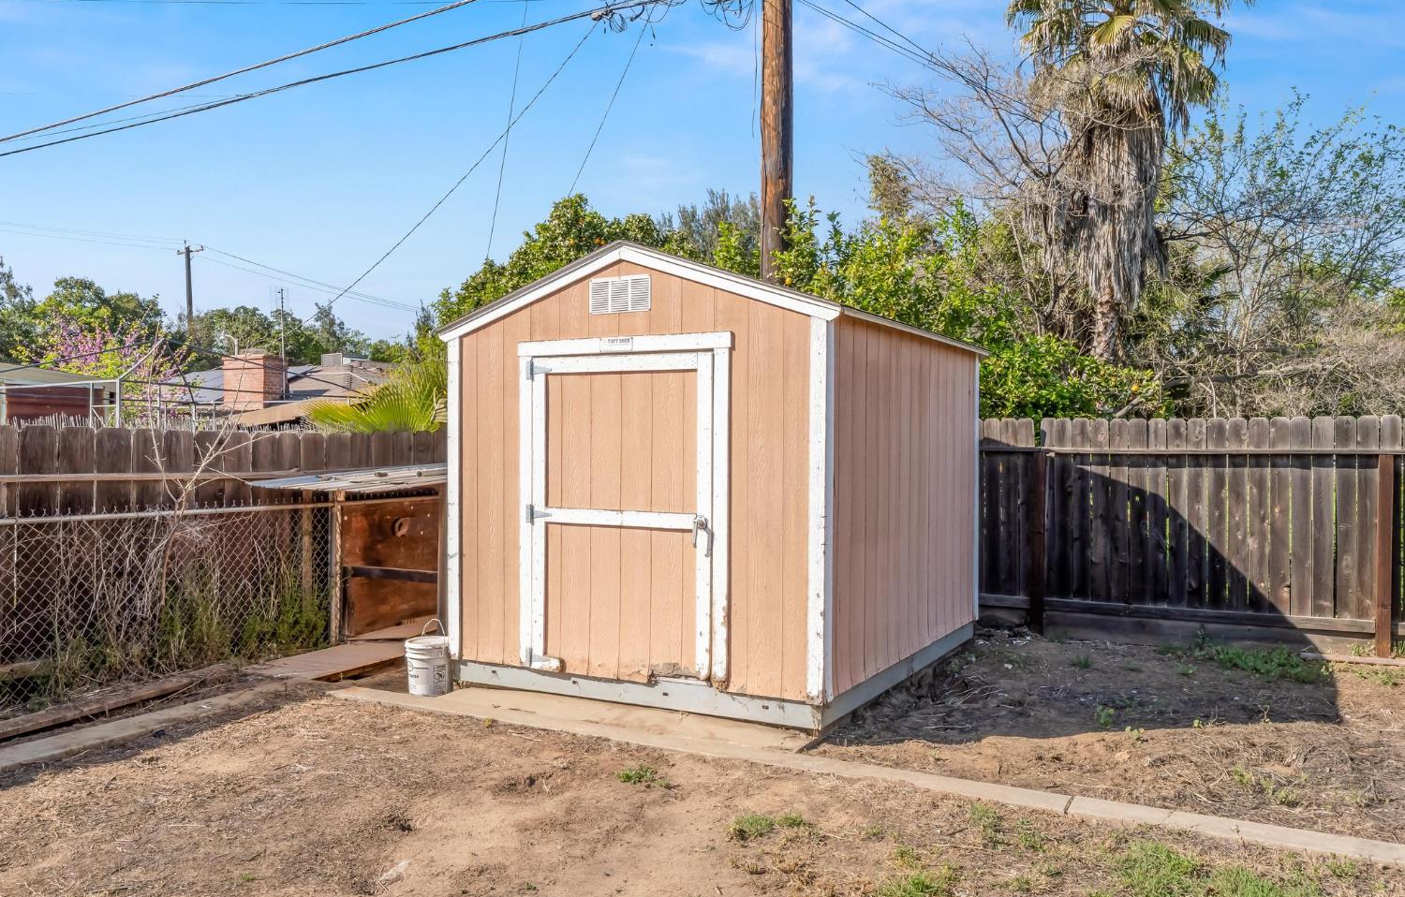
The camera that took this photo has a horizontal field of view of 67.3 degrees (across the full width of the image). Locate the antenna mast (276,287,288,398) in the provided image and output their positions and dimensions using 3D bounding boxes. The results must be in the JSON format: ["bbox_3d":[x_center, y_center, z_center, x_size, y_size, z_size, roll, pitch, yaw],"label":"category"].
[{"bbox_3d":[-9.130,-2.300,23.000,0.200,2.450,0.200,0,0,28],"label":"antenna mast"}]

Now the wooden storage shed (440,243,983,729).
[{"bbox_3d":[0.294,0.140,7.322,2.620,2.600,3.200,0,0,28],"label":"wooden storage shed"}]

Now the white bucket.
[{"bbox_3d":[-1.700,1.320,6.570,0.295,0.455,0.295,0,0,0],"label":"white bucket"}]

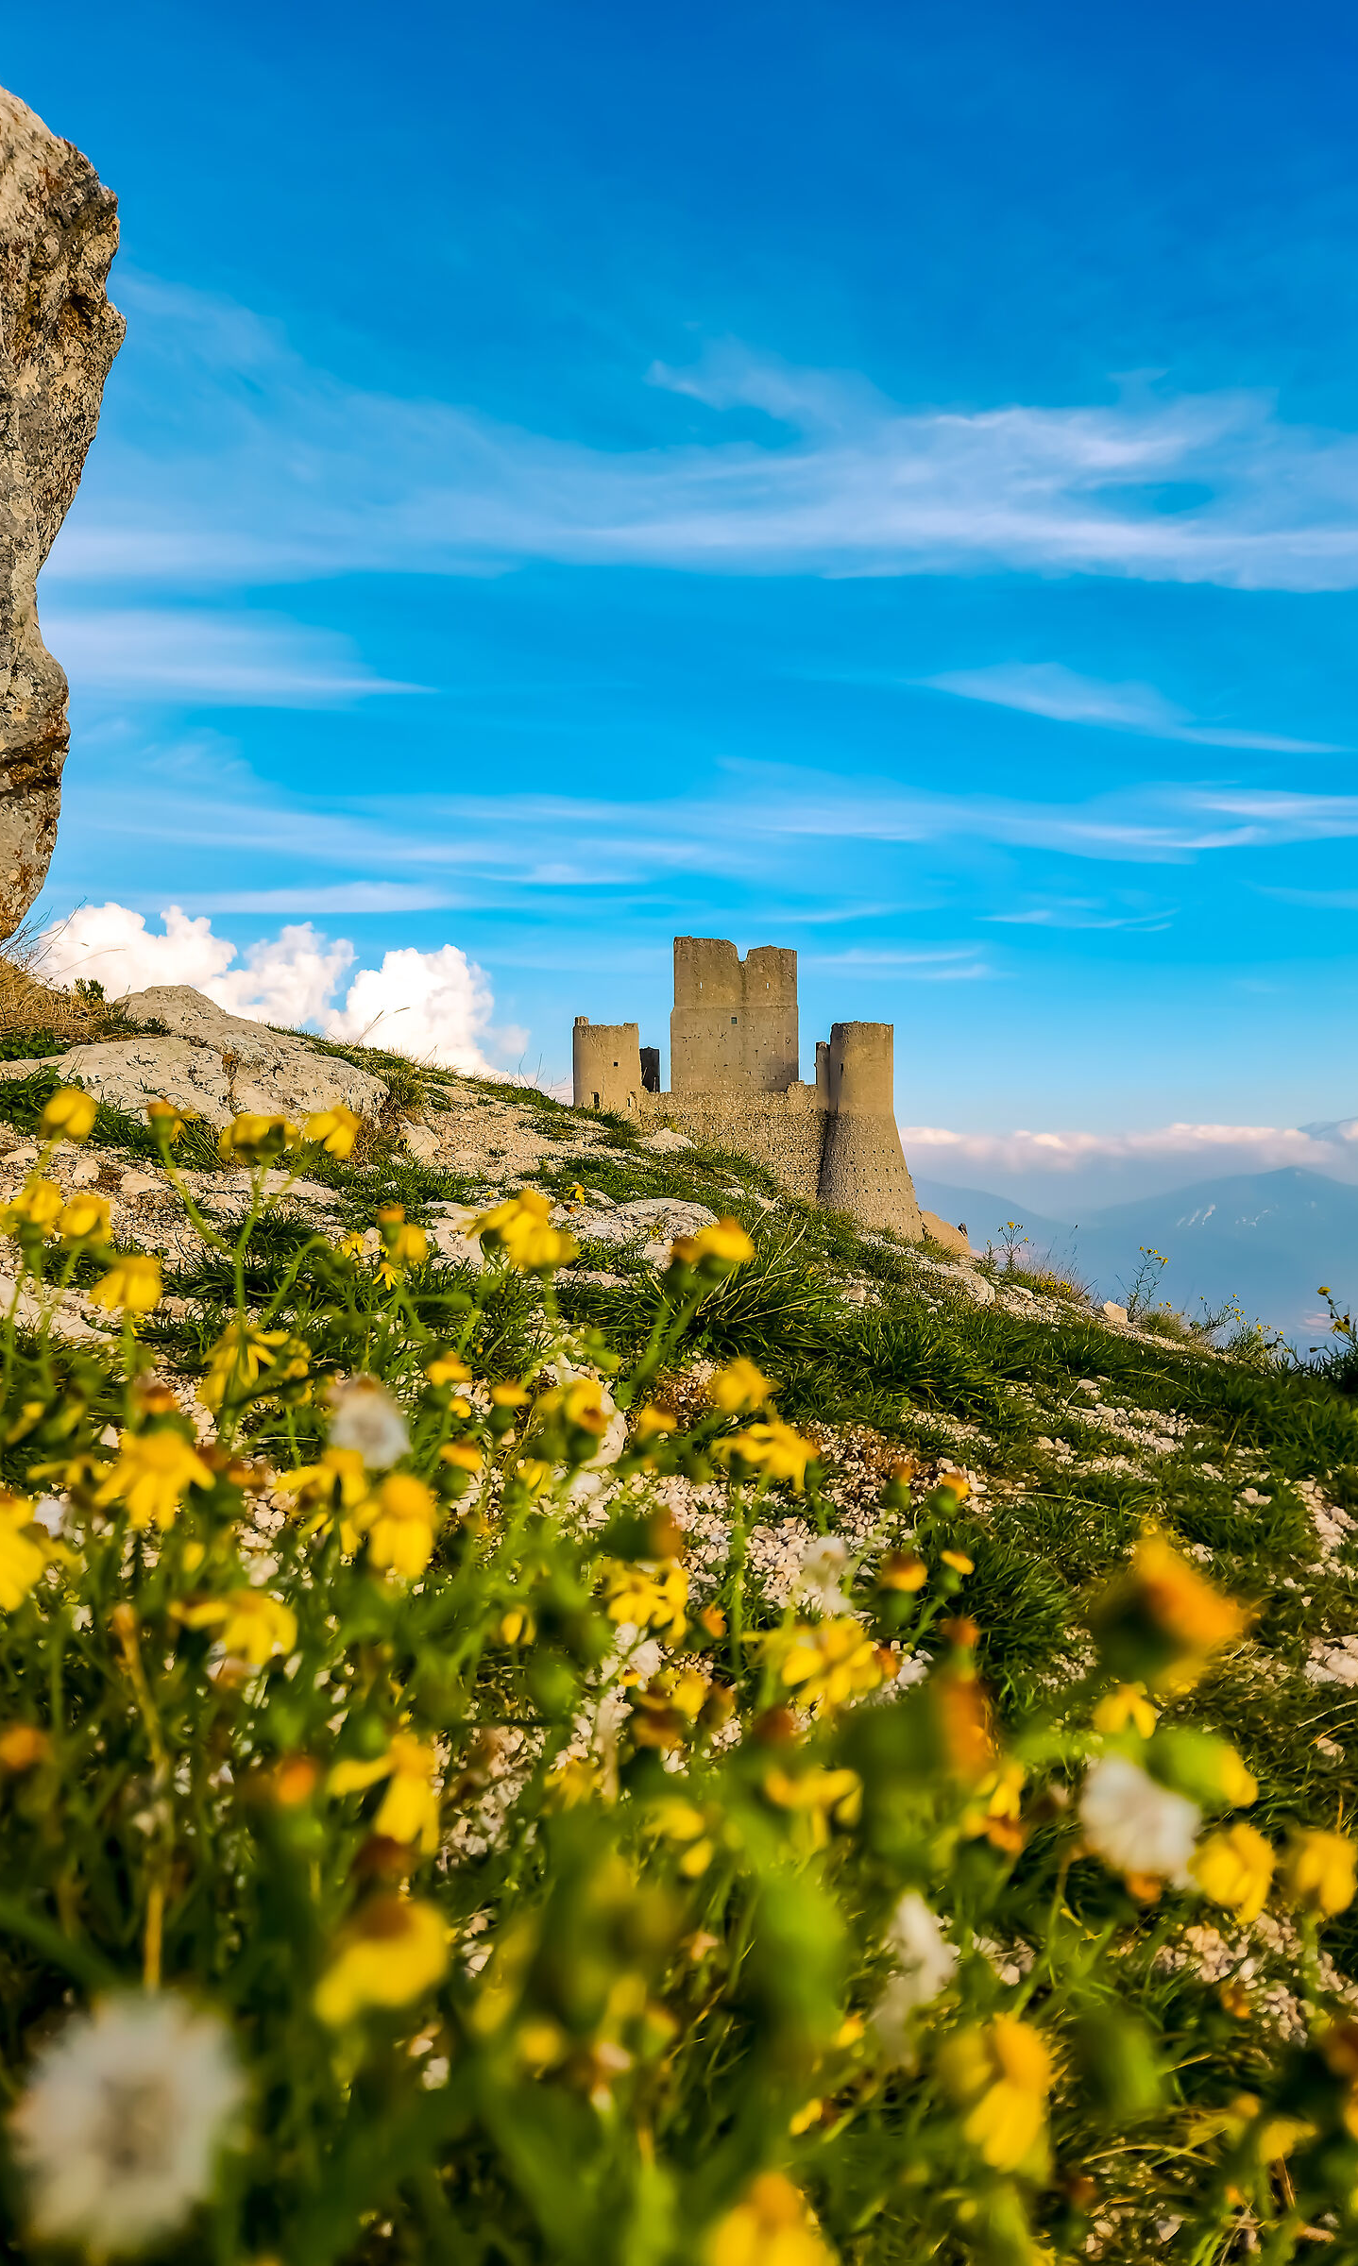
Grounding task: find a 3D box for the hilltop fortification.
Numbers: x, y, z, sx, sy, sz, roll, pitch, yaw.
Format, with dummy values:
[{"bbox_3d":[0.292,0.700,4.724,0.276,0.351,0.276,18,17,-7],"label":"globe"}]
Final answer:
[{"bbox_3d":[5.400,-3.500,124.000,27.500,24.000,25.000,0,-3,2],"label":"hilltop fortification"}]

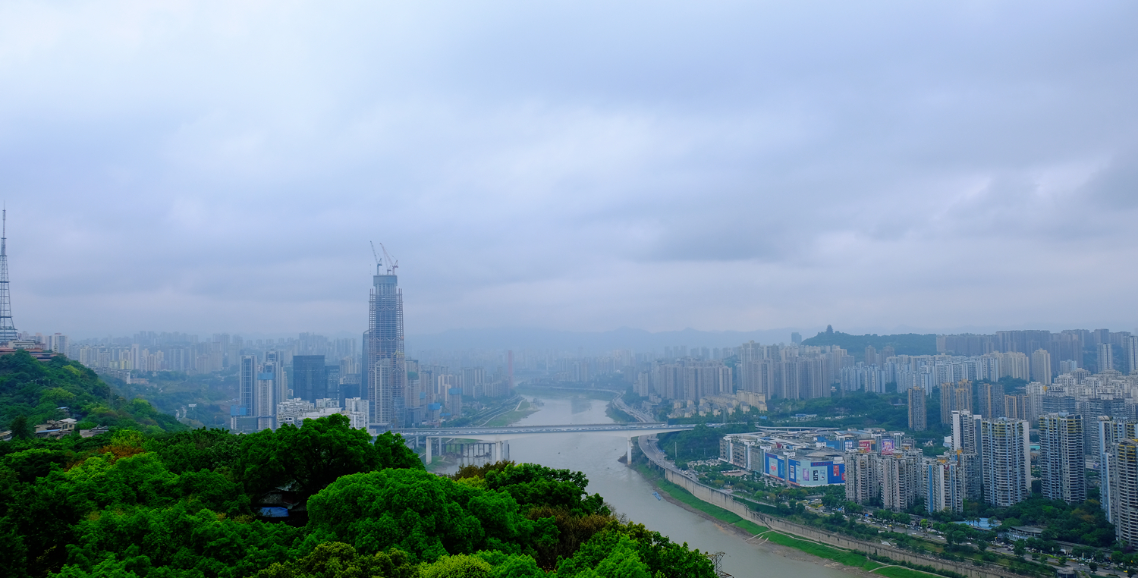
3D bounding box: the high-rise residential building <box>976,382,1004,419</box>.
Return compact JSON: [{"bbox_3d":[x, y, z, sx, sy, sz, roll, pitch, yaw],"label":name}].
[{"bbox_3d":[798.330,219.650,1615.000,28.000,81.200,33.000,0,-3,-21],"label":"high-rise residential building"}]

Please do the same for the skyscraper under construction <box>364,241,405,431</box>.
[{"bbox_3d":[-421.000,112.000,1965.000,78.000,415.000,72.000,0,-4,-12],"label":"skyscraper under construction"}]

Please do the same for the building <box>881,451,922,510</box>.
[{"bbox_3d":[379.380,220.510,975.000,33.000,67.000,34.000,2,-5,-42],"label":"building"}]

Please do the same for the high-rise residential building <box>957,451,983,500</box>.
[{"bbox_3d":[462.460,217.630,992.000,26.000,60.100,26.000,1,-4,-28],"label":"high-rise residential building"}]

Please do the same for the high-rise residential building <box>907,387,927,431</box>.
[{"bbox_3d":[648.490,224.540,1590.000,29.000,82.000,25.000,-2,-4,12],"label":"high-rise residential building"}]

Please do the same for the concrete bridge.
[{"bbox_3d":[-35.450,303.630,1660.000,595.000,70.000,42.000,-1,-3,3],"label":"concrete bridge"}]

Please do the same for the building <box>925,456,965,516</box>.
[{"bbox_3d":[409.250,215.640,932.000,36.000,63.000,27.000,-2,-4,16],"label":"building"}]

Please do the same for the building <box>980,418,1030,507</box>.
[{"bbox_3d":[481.310,191.040,940.000,46.000,96.000,27.000,-2,-4,25],"label":"building"}]

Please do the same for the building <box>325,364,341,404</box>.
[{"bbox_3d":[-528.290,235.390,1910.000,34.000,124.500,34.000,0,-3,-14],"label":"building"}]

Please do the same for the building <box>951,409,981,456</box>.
[{"bbox_3d":[492.680,198.480,1058.000,29.000,93.000,25.000,-2,-4,14],"label":"building"}]

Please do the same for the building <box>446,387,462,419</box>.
[{"bbox_3d":[-301.360,303.850,2260.000,28.000,83.500,26.000,1,-4,-30],"label":"building"}]

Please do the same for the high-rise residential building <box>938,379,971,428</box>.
[{"bbox_3d":[763.220,228.970,1690.000,58.000,95.000,36.000,-2,-4,15],"label":"high-rise residential building"}]

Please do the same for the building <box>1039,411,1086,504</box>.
[{"bbox_3d":[538.380,185.530,932.000,43.000,99.000,30.000,-2,-4,22],"label":"building"}]

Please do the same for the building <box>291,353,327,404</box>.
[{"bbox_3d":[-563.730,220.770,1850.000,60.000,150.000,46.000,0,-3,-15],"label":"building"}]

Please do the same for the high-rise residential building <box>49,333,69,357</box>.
[{"bbox_3d":[-1463.770,174.910,2450.000,42.000,88.000,28.000,1,-4,-27],"label":"high-rise residential building"}]

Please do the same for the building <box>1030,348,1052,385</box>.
[{"bbox_3d":[1134.020,191.220,2050.000,28.000,90.500,31.000,1,-4,-30],"label":"building"}]

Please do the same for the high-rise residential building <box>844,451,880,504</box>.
[{"bbox_3d":[348.070,225.100,1014.000,28.000,64.500,28.000,1,-4,-28],"label":"high-rise residential building"}]

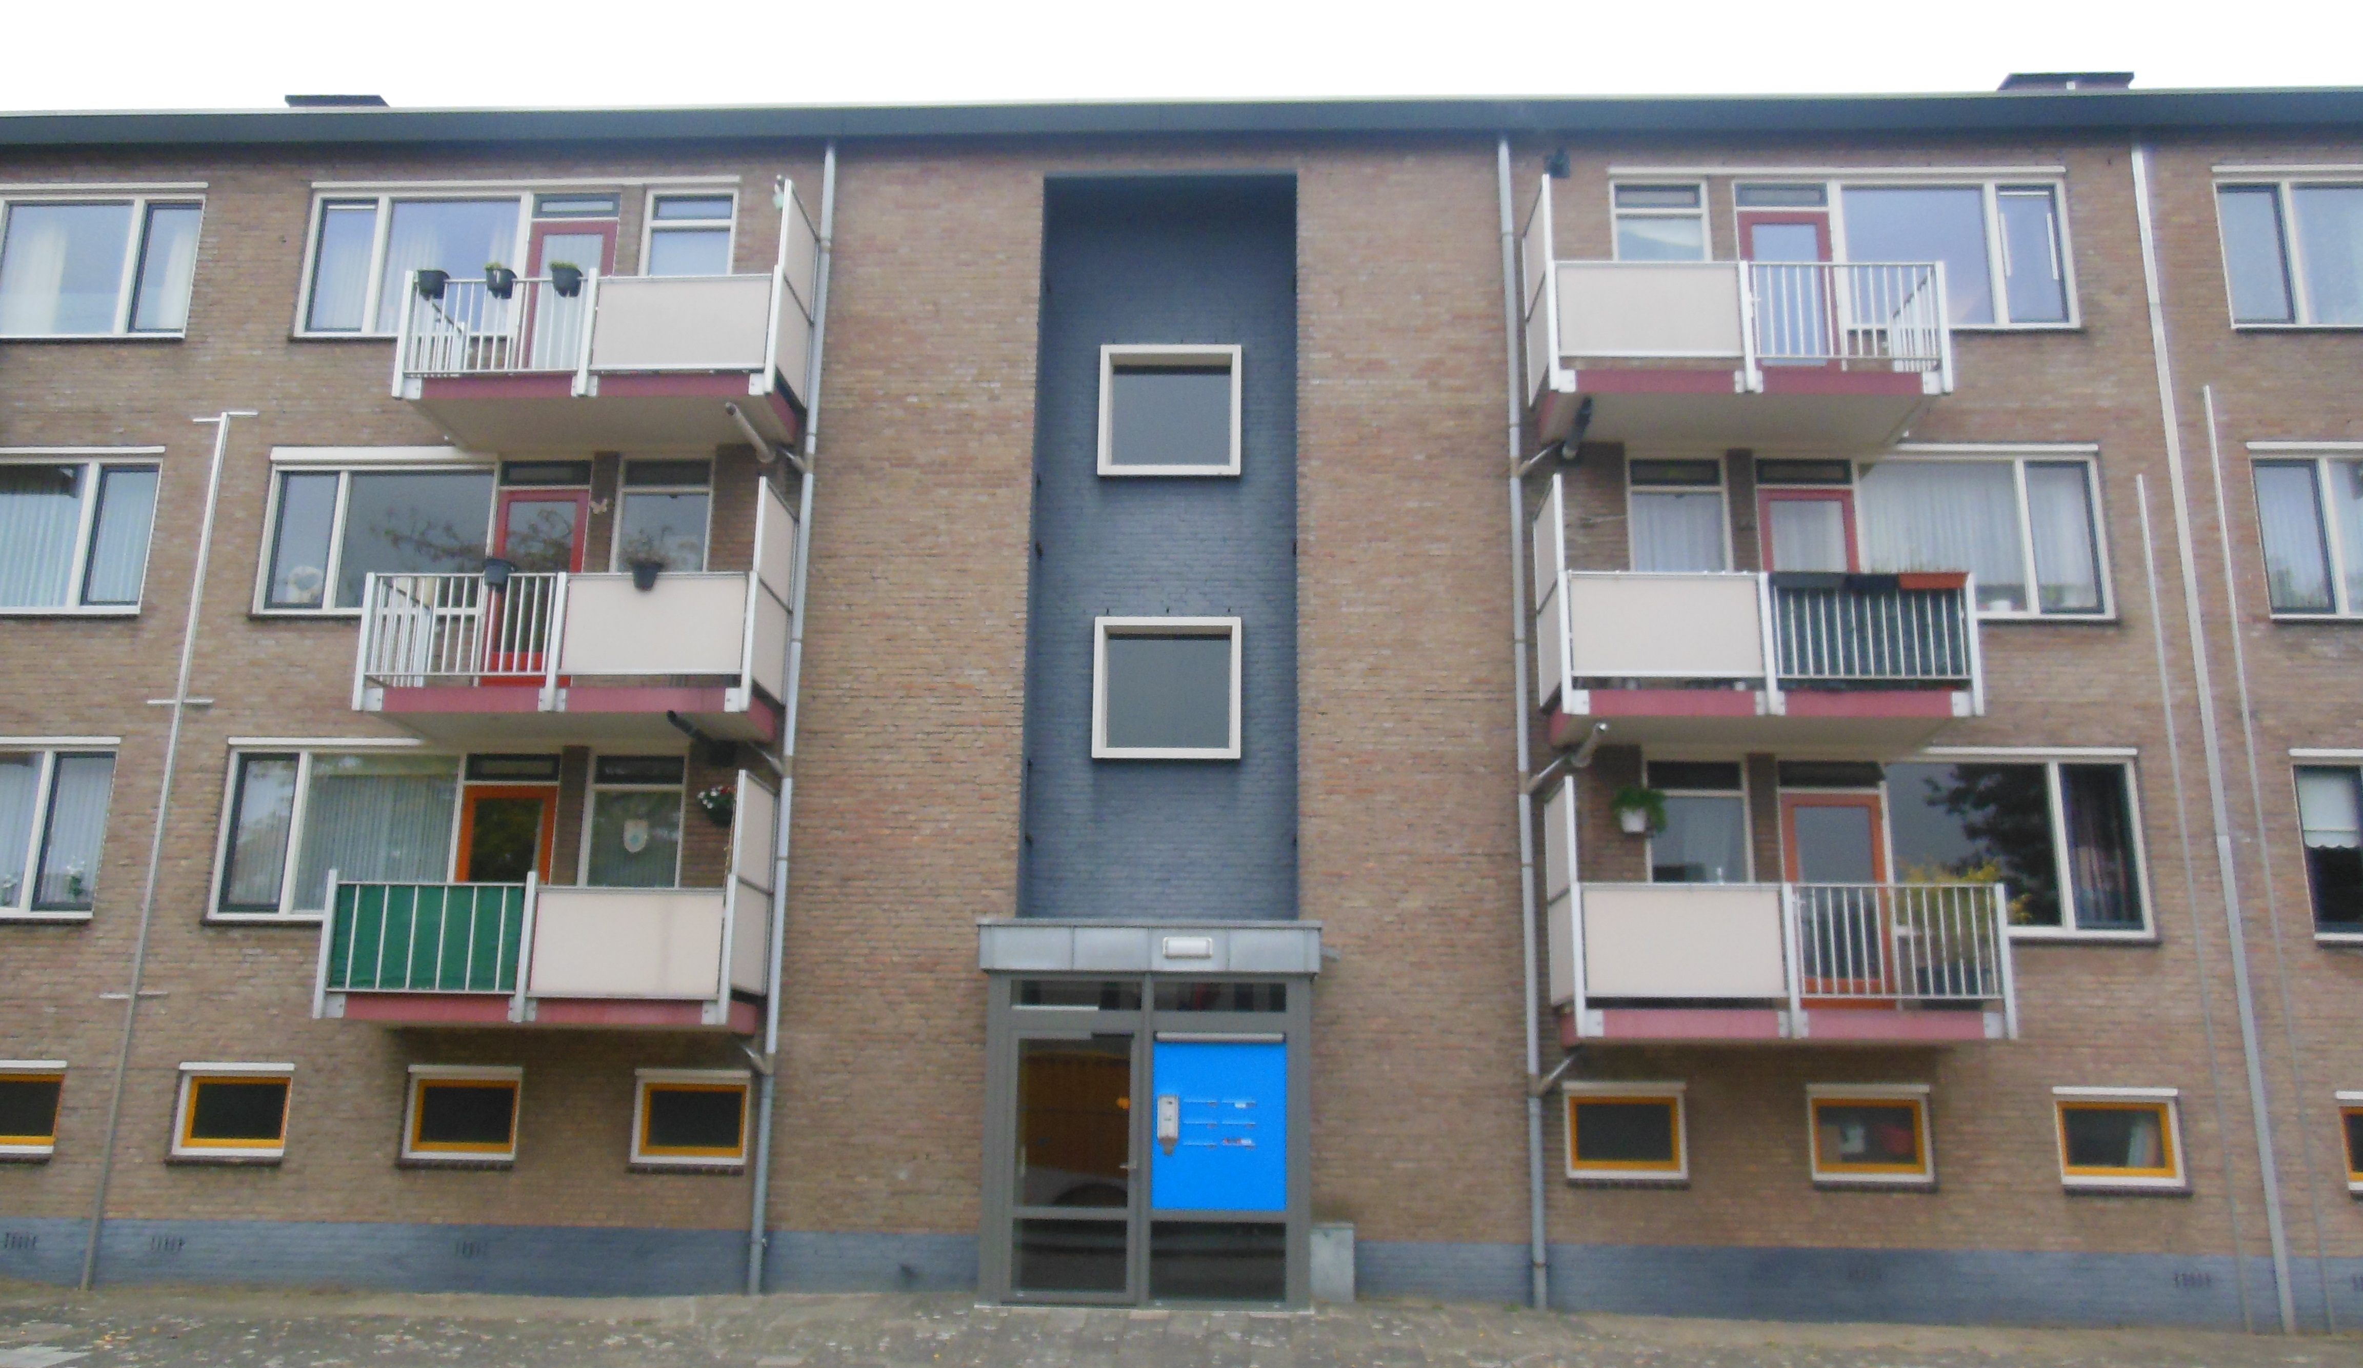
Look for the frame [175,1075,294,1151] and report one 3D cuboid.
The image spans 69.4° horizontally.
[{"bbox_3d":[-7.859,3.580,14.213,0.909,0.608,0.100,0,-13,2],"label":"frame"}]

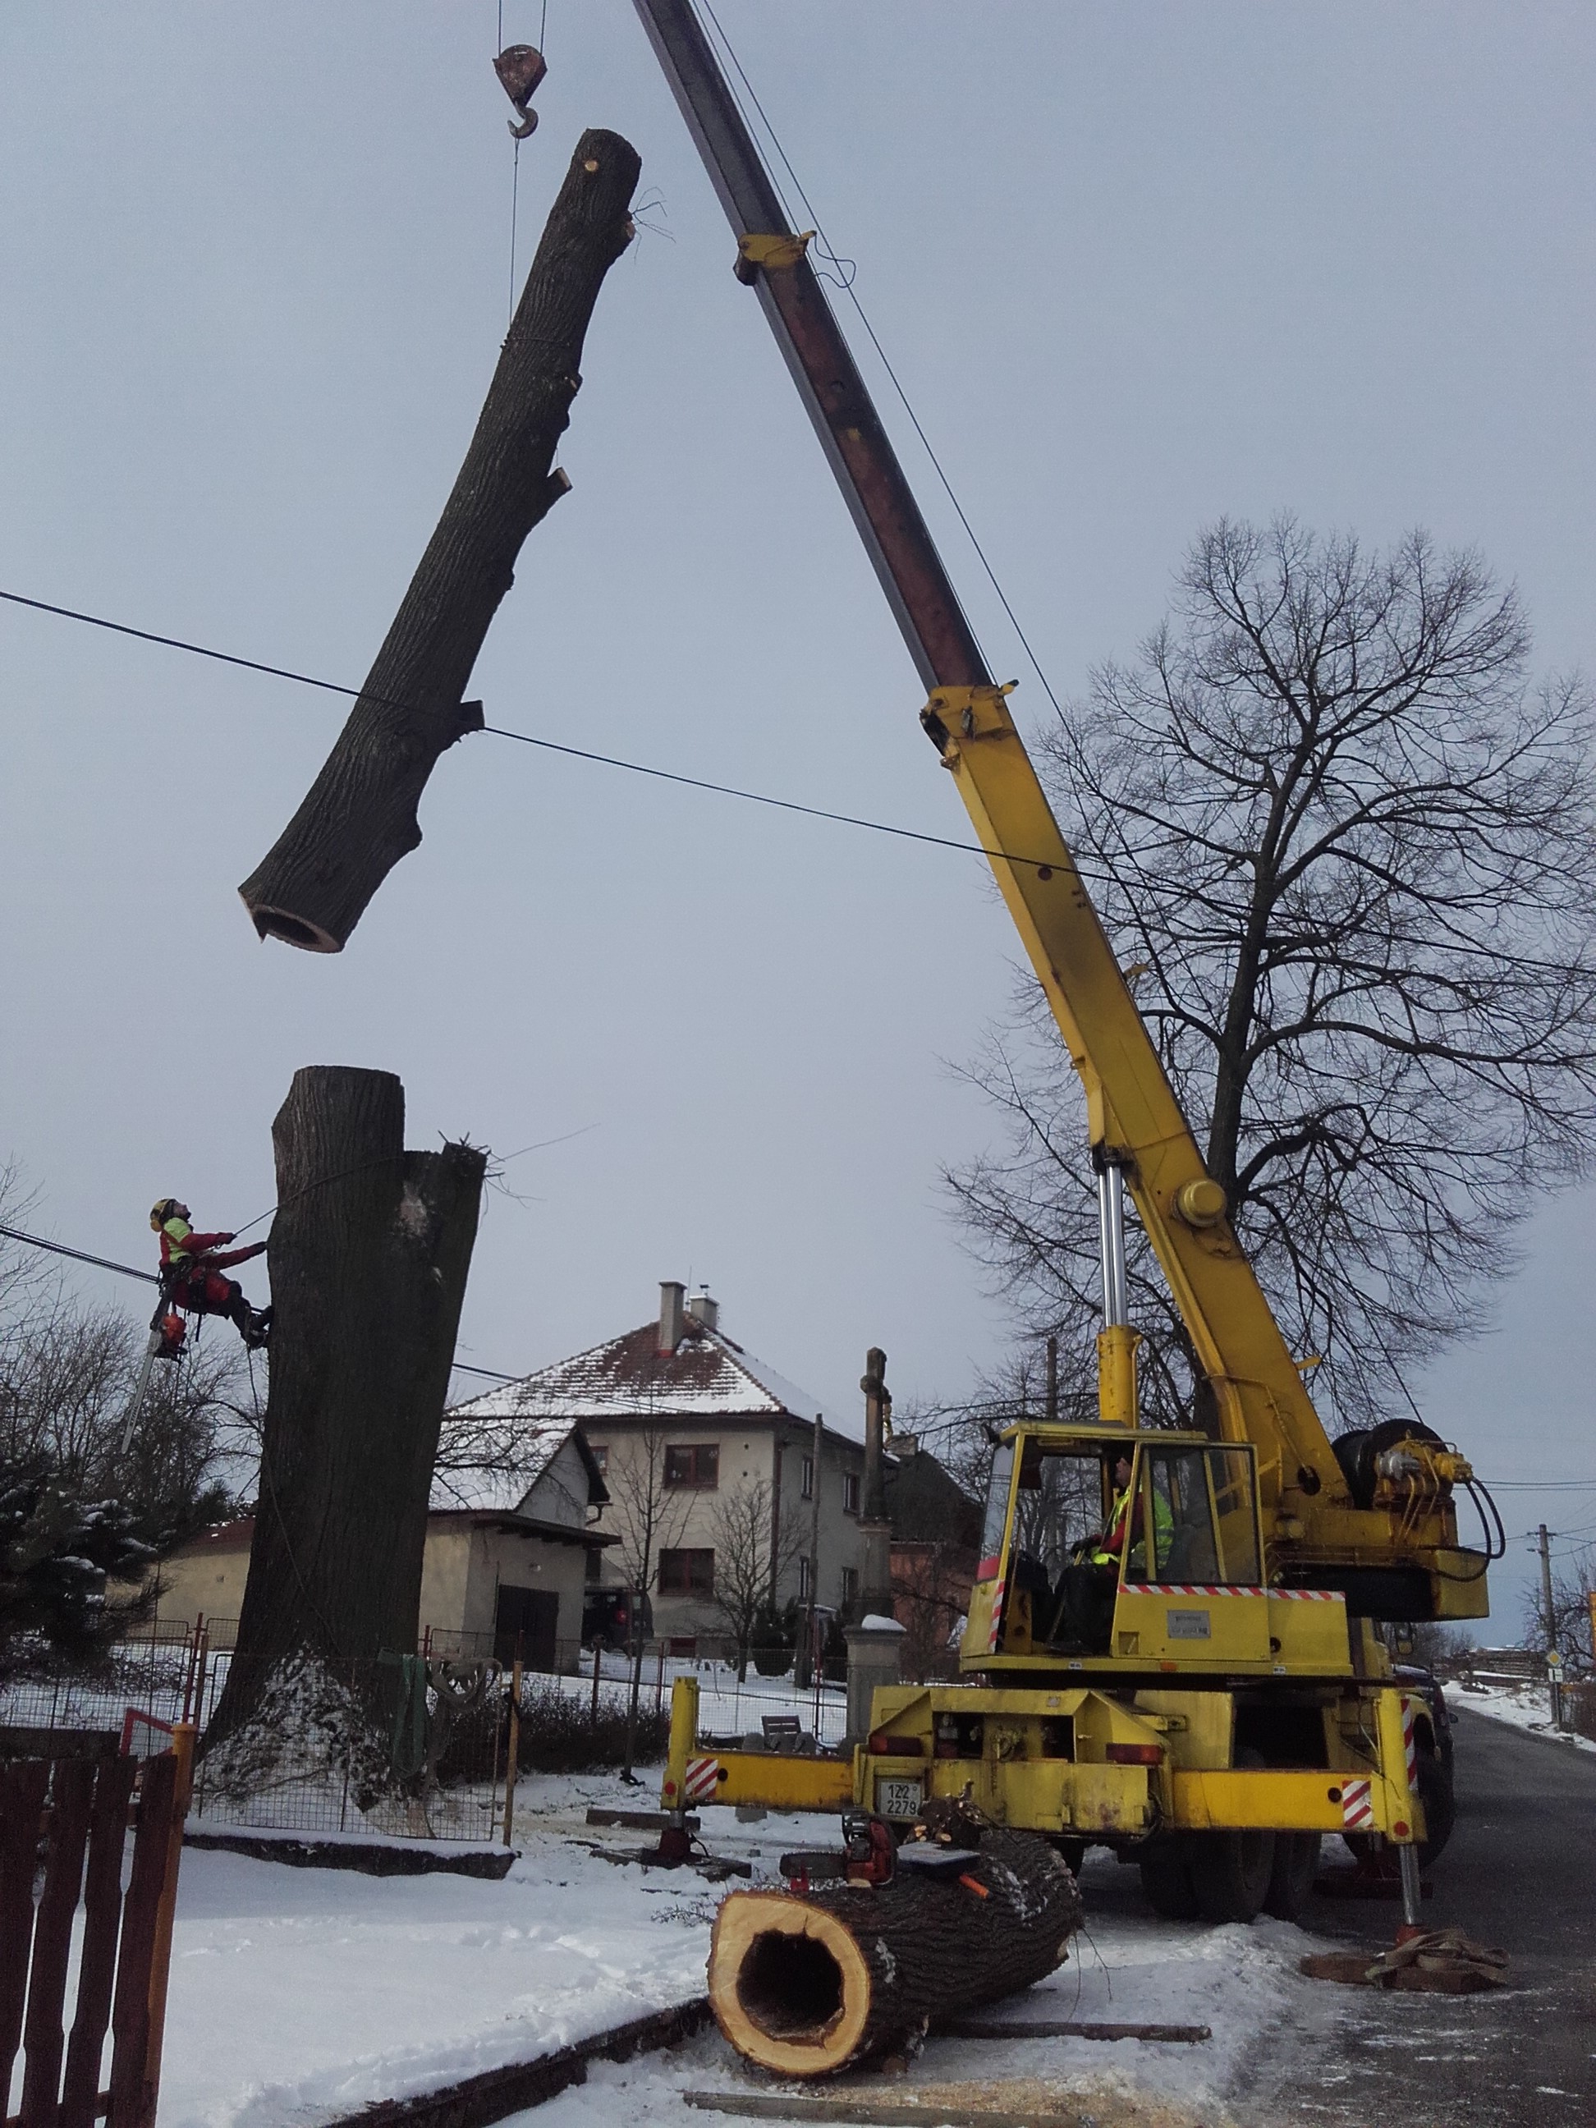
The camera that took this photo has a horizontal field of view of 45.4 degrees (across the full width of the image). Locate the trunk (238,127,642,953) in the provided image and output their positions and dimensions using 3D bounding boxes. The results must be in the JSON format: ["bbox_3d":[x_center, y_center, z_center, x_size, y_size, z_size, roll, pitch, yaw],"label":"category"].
[{"bbox_3d":[-2.619,-4.661,16.156,1.180,8.297,0.900,17,-18,5],"label":"trunk"}]

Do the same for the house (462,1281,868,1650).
[{"bbox_3d":[-3.481,12.754,58.964,10.600,10.688,12.600,-4,-19,16],"label":"house"}]

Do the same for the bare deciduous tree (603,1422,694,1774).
[{"bbox_3d":[-1.400,4.955,17.837,0.863,3.237,0.863,1,-18,0],"label":"bare deciduous tree"}]

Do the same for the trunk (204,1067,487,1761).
[{"bbox_3d":[-3.137,2.491,14.005,1.850,5.188,1.700,1,-18,0],"label":"trunk"}]

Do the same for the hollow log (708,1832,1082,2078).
[{"bbox_3d":[0.513,3.909,8.478,0.710,0.720,2.400,-8,-18,26],"label":"hollow log"}]

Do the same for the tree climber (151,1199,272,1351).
[{"bbox_3d":[-4.409,1.571,14.300,1.040,1.120,0.550,1,-18,0],"label":"tree climber"}]

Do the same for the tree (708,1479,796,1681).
[{"bbox_3d":[-0.881,9.919,36.737,1.739,3.778,1.739,1,-18,0],"label":"tree"}]

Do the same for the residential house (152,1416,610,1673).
[{"bbox_3d":[-10.113,11.214,44.842,9.300,5.884,6.500,-4,-19,16],"label":"residential house"}]

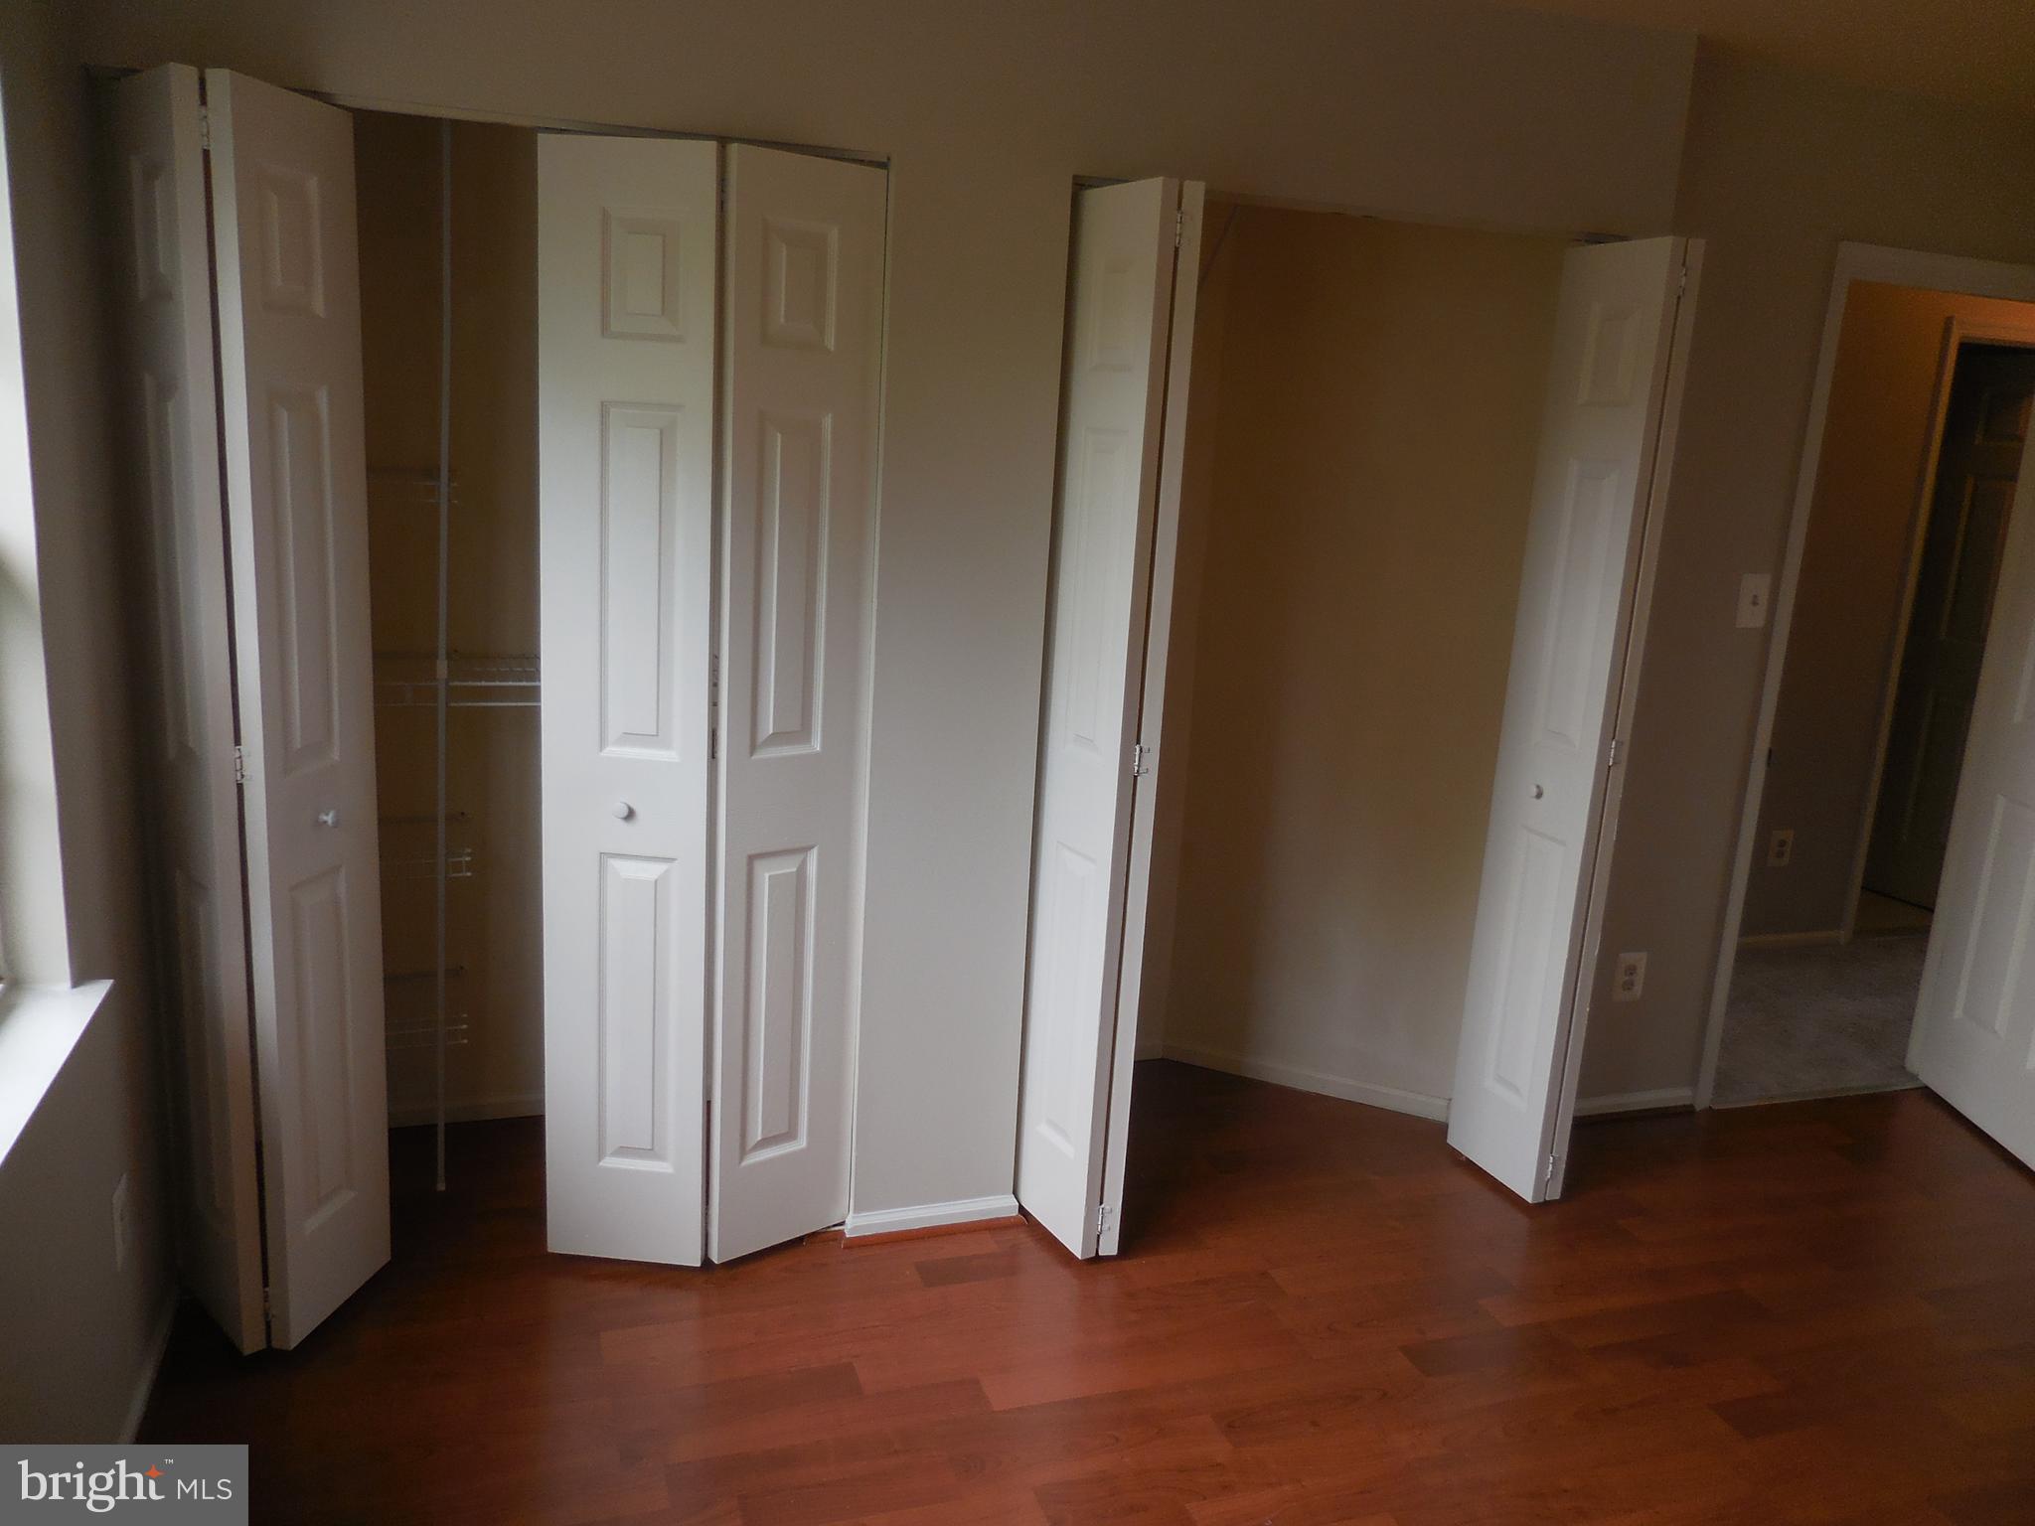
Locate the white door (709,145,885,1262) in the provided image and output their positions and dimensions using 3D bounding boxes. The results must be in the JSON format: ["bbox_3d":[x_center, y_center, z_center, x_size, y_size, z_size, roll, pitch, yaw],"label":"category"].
[{"bbox_3d":[-0.407,-0.039,2.678,0.290,2.000,0.036,-7,16,-39],"label":"white door"}]

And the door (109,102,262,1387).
[{"bbox_3d":[-1.312,-0.020,2.347,0.036,2.000,0.290,-8,17,-43],"label":"door"}]

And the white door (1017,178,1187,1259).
[{"bbox_3d":[0.132,-0.031,2.775,0.035,1.990,0.280,-4,14,-29],"label":"white door"}]

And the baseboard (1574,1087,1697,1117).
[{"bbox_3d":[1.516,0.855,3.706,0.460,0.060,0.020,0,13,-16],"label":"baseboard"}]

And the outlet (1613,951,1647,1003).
[{"bbox_3d":[1.481,0.519,3.545,0.076,0.118,0.009,-1,13,-18],"label":"outlet"}]

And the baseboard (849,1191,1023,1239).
[{"bbox_3d":[-0.169,0.920,2.967,0.360,0.056,0.015,-1,13,-18],"label":"baseboard"}]

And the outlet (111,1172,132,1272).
[{"bbox_3d":[-1.379,0.712,2.274,0.009,0.122,0.077,-1,13,-18],"label":"outlet"}]

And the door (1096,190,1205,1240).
[{"bbox_3d":[0.231,-0.031,2.813,0.036,2.000,0.255,2,12,-5],"label":"door"}]

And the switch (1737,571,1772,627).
[{"bbox_3d":[1.712,-0.374,3.409,0.076,0.120,0.009,-1,13,-18],"label":"switch"}]

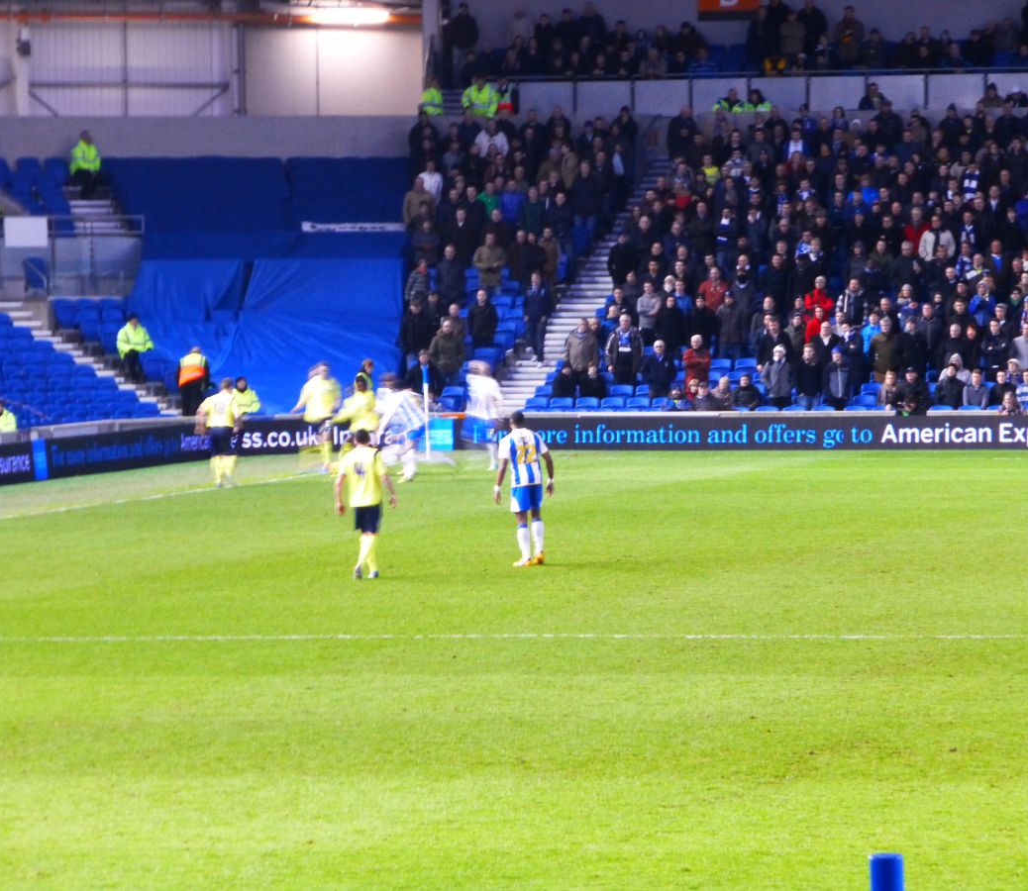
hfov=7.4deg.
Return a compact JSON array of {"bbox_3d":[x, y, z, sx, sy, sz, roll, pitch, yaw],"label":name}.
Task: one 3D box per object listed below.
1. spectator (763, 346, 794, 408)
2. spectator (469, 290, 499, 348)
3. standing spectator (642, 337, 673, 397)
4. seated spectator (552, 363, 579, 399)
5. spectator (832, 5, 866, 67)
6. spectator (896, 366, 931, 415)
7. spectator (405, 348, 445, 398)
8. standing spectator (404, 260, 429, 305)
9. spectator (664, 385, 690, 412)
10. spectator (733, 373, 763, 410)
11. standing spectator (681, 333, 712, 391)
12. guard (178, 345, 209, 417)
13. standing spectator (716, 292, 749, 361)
[{"bbox_3d":[4.606,-0.873,138.400,0.550,1.740,0.400,0,2,19],"label":"spectator"},{"bbox_3d":[-0.547,-2.004,143.727,0.540,1.700,0.360,0,2,6],"label":"spectator"},{"bbox_3d":[2.526,-1.036,140.026,0.560,1.670,0.380,0,2,9],"label":"standing spectator"},{"bbox_3d":[0.889,-0.855,141.814,0.500,1.220,0.780,0,2,9],"label":"seated spectator"},{"bbox_3d":[6.617,-7.803,157.000,0.570,1.750,0.420,0,2,12],"label":"spectator"},{"bbox_3d":[6.893,-0.700,136.800,0.560,1.320,0.720,0,2,18],"label":"spectator"},{"bbox_3d":[-1.685,-1.101,143.267,0.580,1.240,0.760,0,2,9],"label":"spectator"},{"bbox_3d":[-1.812,-2.824,147.300,0.520,1.270,0.700,-1,2,-3],"label":"standing spectator"},{"bbox_3d":[2.841,-0.544,138.300,0.450,1.080,0.600,0,2,12],"label":"spectator"},{"bbox_3d":[4.064,-0.626,140.151,0.520,1.240,0.750,0,2,14],"label":"spectator"},{"bbox_3d":[3.267,-1.108,141.328,0.560,1.720,0.400,0,2,14],"label":"standing spectator"},{"bbox_3d":[-5.598,-0.851,139.329,0.560,1.760,0.380,0,2,9],"label":"guard"},{"bbox_3d":[3.914,-1.901,143.693,0.560,1.760,0.360,0,2,14],"label":"standing spectator"}]

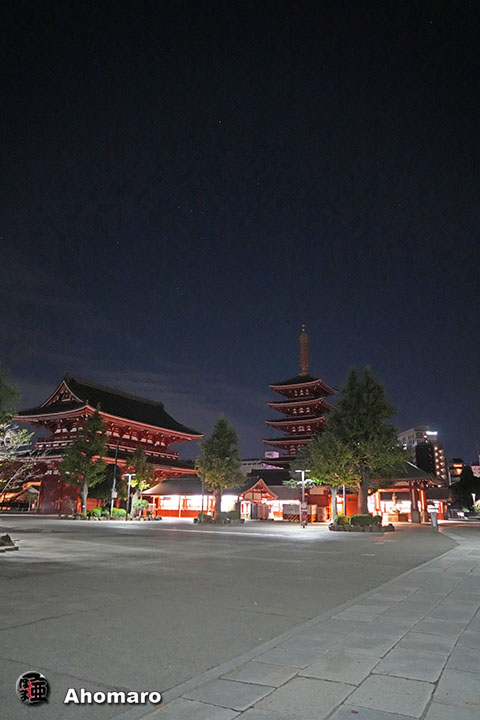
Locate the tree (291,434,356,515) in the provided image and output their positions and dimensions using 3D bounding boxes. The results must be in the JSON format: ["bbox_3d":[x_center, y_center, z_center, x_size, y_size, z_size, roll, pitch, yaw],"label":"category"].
[{"bbox_3d":[6.615,9.582,38.403,5.100,7.569,5.000,1,-17,0],"label":"tree"}]

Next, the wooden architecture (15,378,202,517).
[{"bbox_3d":[-22.854,16.633,87.906,17.200,22.700,31.000,-9,-19,28],"label":"wooden architecture"}]

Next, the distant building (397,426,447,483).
[{"bbox_3d":[99.550,59.402,256.800,15.000,43.025,26.000,0,-17,3],"label":"distant building"}]

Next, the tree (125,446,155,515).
[{"bbox_3d":[-12.469,15.354,60.107,3.900,8.956,3.900,1,-17,0],"label":"tree"}]

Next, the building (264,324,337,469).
[{"bbox_3d":[18.204,15.193,133.733,17.000,53.300,17.000,-9,-19,28],"label":"building"}]

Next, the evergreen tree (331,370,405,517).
[{"bbox_3d":[9.789,6.736,38.244,6.000,12.978,6.000,1,-17,0],"label":"evergreen tree"}]

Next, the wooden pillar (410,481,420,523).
[{"bbox_3d":[18.296,14.889,50.408,0.750,4.242,0.750,-9,-19,28],"label":"wooden pillar"}]

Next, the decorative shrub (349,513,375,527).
[{"bbox_3d":[9.035,11.995,35.678,2.000,1.100,1.600,1,-17,0],"label":"decorative shrub"}]

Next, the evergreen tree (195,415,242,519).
[{"bbox_3d":[-2.254,11.586,51.884,5.100,11.512,5.100,1,-17,0],"label":"evergreen tree"}]

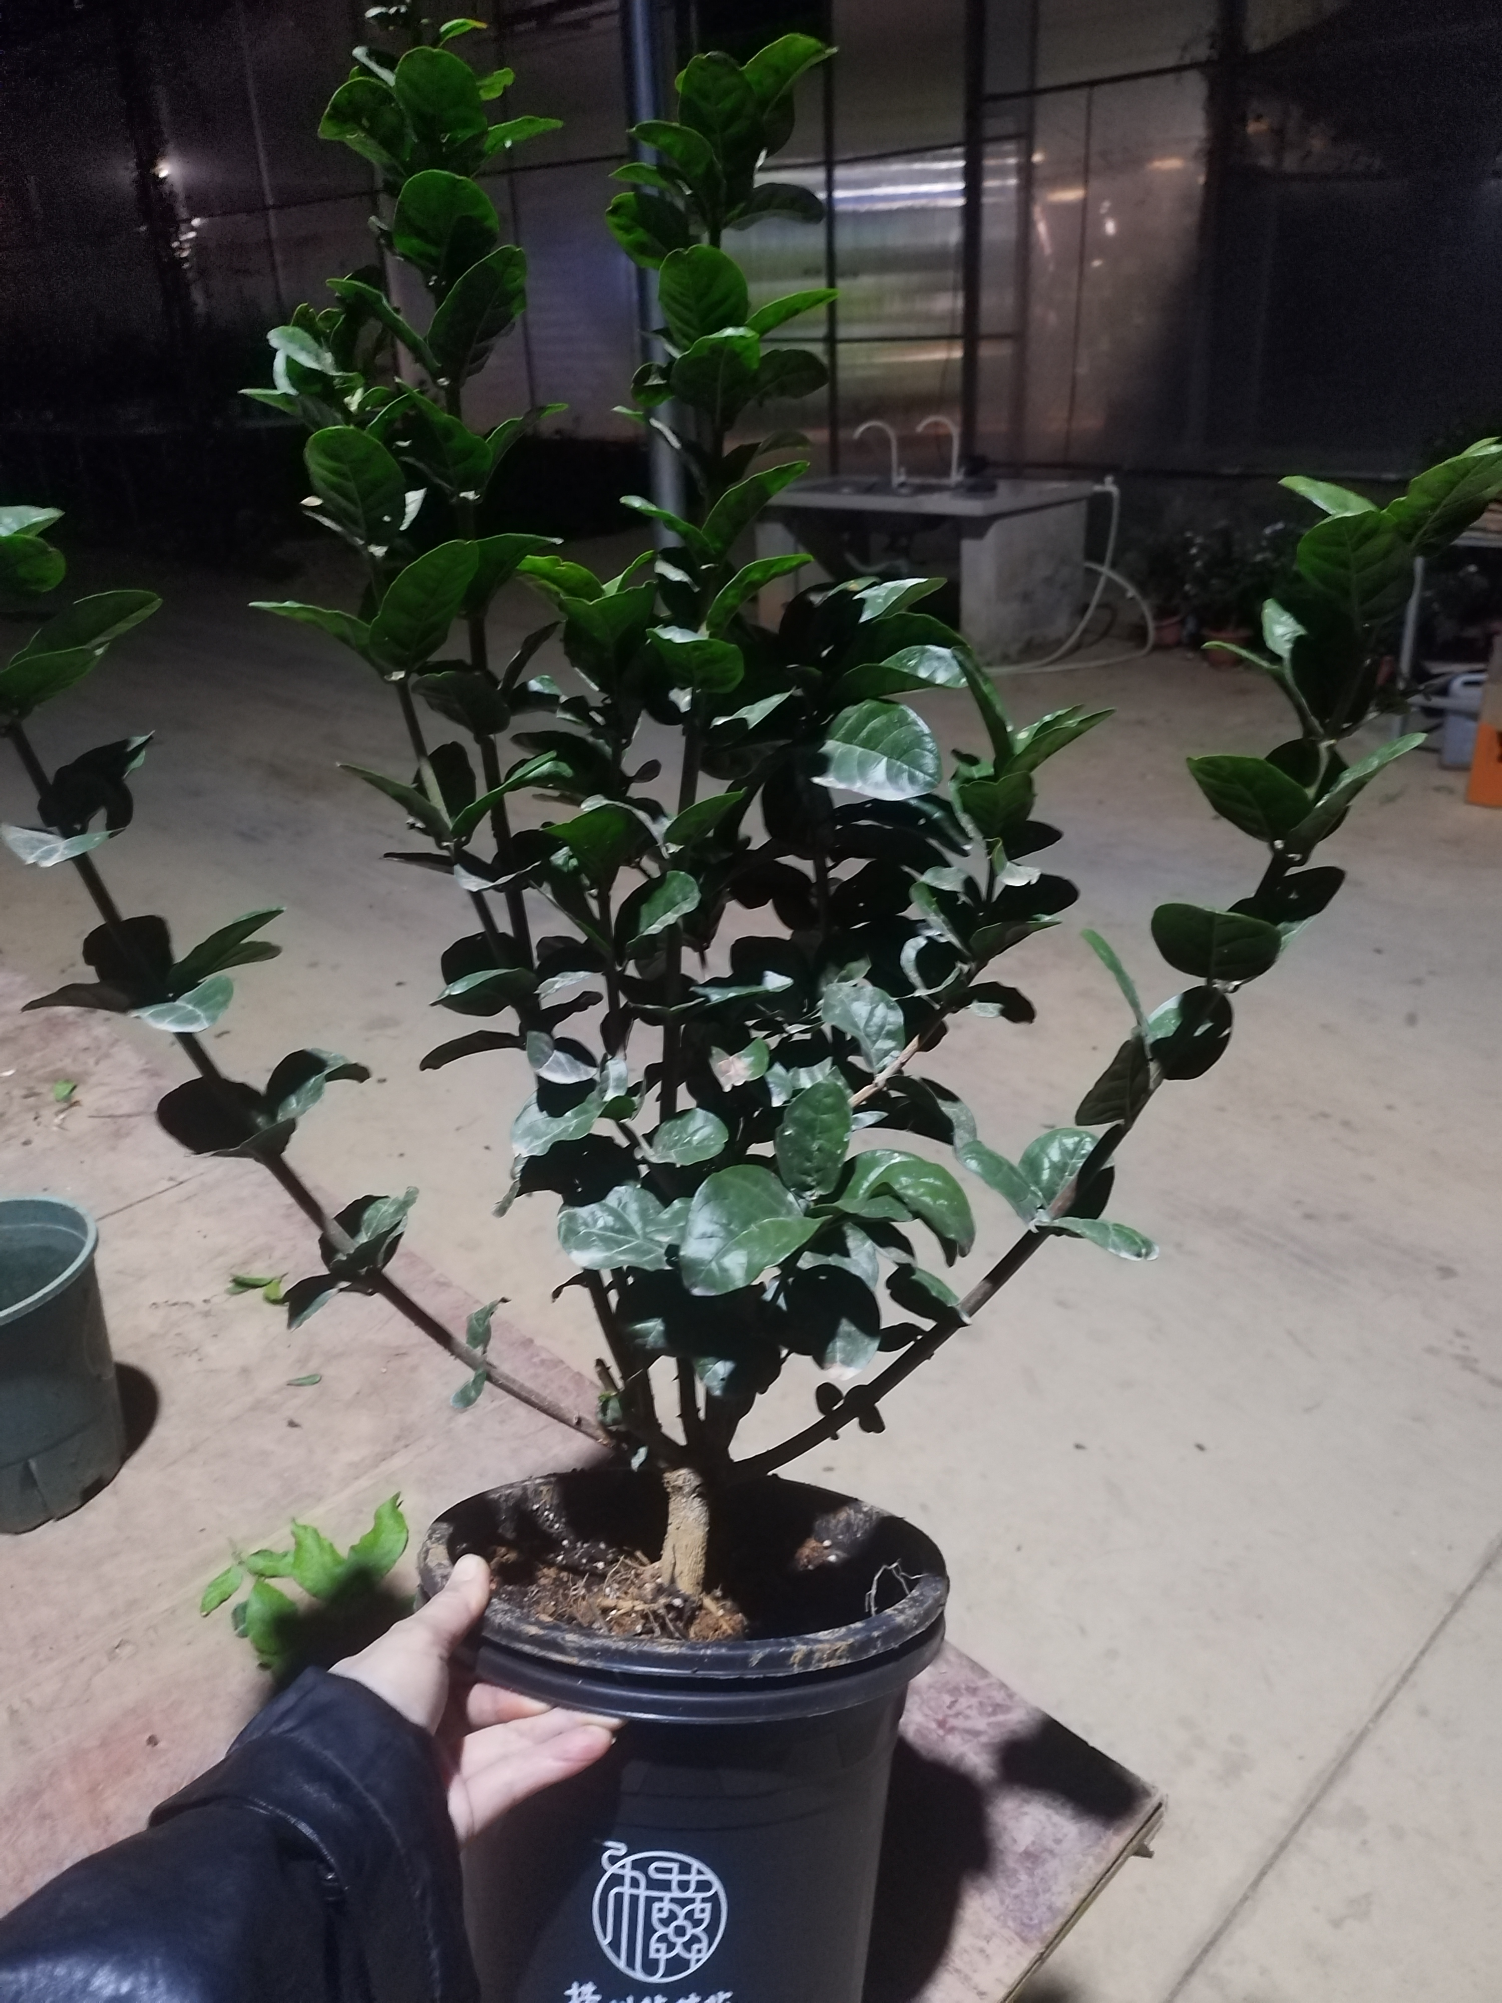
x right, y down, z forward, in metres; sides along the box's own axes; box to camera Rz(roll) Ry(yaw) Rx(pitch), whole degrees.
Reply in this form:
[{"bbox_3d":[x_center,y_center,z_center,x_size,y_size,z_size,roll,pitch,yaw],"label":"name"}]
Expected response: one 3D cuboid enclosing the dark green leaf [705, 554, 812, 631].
[{"bbox_3d":[0.004,-0.176,0.650,0.056,0.017,0.028,-36,31,-3],"label":"dark green leaf"}]

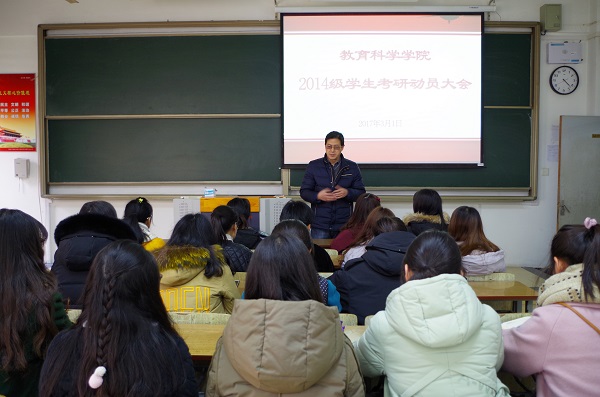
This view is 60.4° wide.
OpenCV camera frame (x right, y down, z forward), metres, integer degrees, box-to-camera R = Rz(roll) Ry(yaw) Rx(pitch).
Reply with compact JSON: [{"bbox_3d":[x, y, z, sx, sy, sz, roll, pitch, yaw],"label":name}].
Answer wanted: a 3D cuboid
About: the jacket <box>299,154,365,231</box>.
[{"bbox_3d":[0.295,-0.051,4.677,0.580,0.704,0.360,0,3,5],"label":"jacket"}]

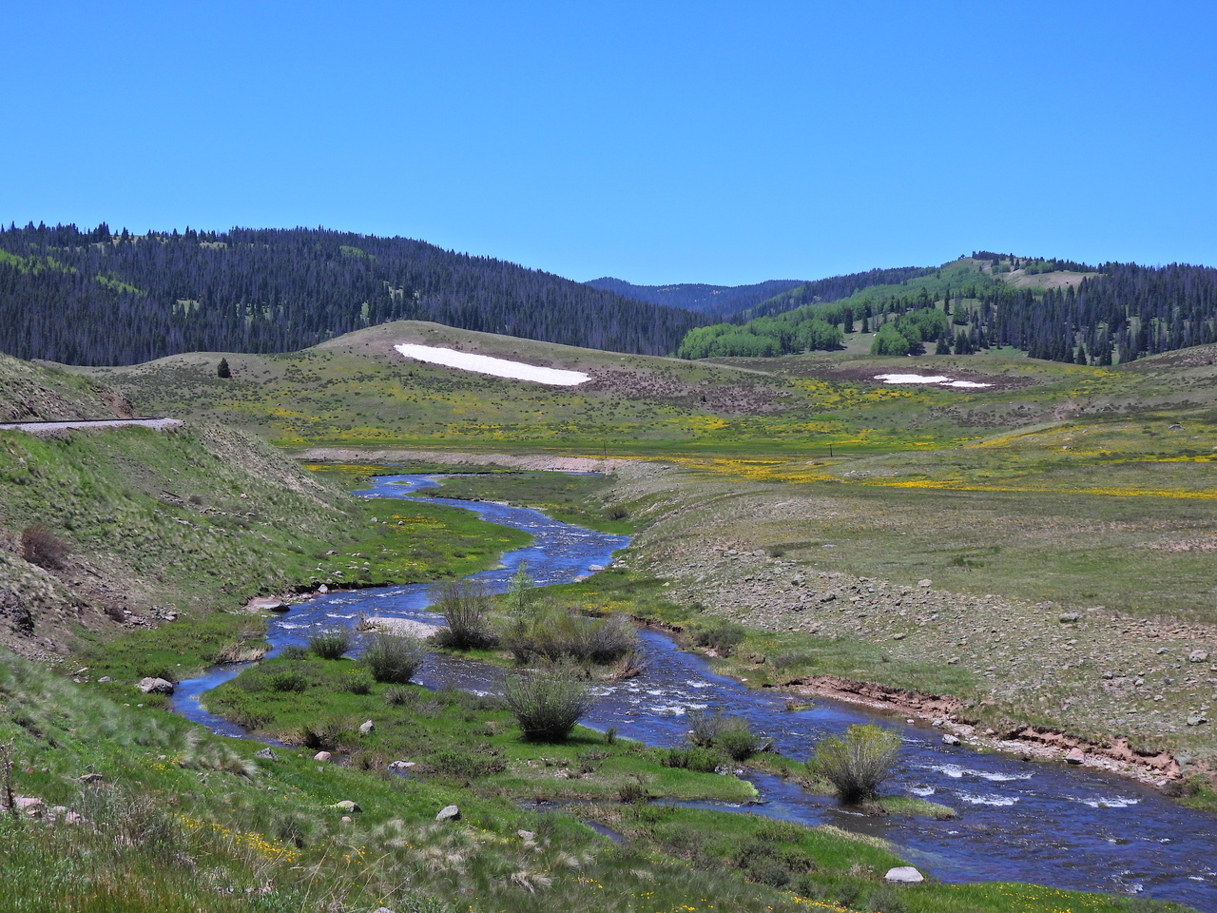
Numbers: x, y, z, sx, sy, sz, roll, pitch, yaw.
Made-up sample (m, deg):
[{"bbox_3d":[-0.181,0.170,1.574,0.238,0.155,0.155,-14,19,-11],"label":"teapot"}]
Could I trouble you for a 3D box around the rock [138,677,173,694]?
[{"bbox_3d":[-17.338,8.787,74.000,1.360,0.620,1.050,0,2,0],"label":"rock"}]

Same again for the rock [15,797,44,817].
[{"bbox_3d":[-8.079,4.892,27.000,0.400,0.250,0.330,0,2,0],"label":"rock"}]

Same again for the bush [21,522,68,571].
[{"bbox_3d":[-26.557,4.184,91.000,2.250,2.100,2.100,0,2,0],"label":"bush"}]

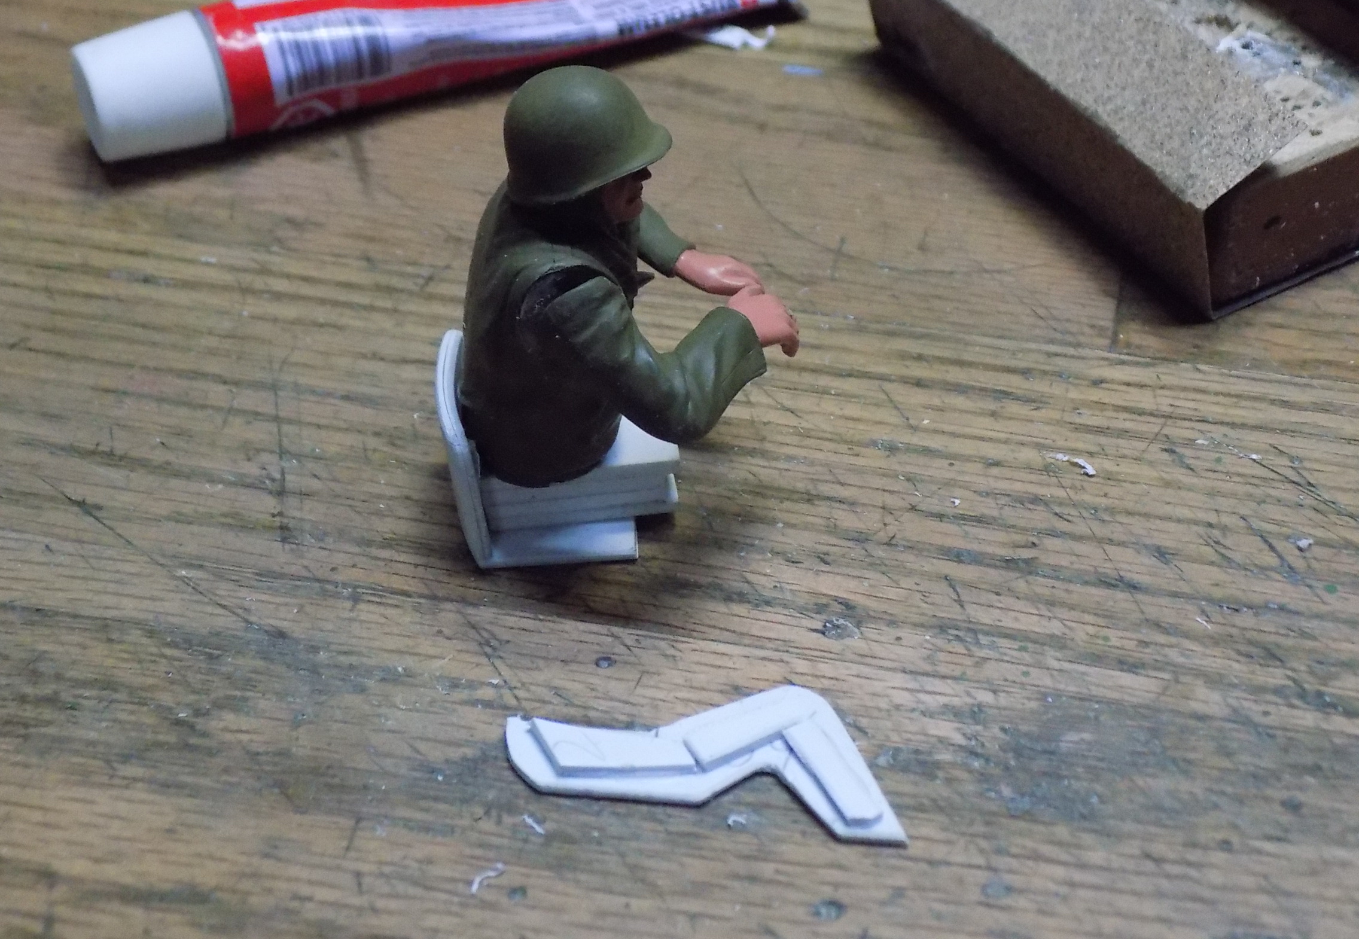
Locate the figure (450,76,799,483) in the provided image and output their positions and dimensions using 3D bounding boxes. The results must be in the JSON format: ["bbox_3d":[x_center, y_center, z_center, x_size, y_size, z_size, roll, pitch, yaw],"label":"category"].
[{"bbox_3d":[-0.006,-0.024,0.226,0.037,0.049,0.032,-7,42,-7],"label":"figure"}]

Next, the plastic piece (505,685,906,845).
[{"bbox_3d":[0.002,0.031,0.215,0.041,0.003,0.021,-1,42,-1],"label":"plastic piece"}]

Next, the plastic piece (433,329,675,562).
[{"bbox_3d":[-0.014,-0.006,0.238,0.027,0.026,0.021,-3,42,-4],"label":"plastic piece"}]

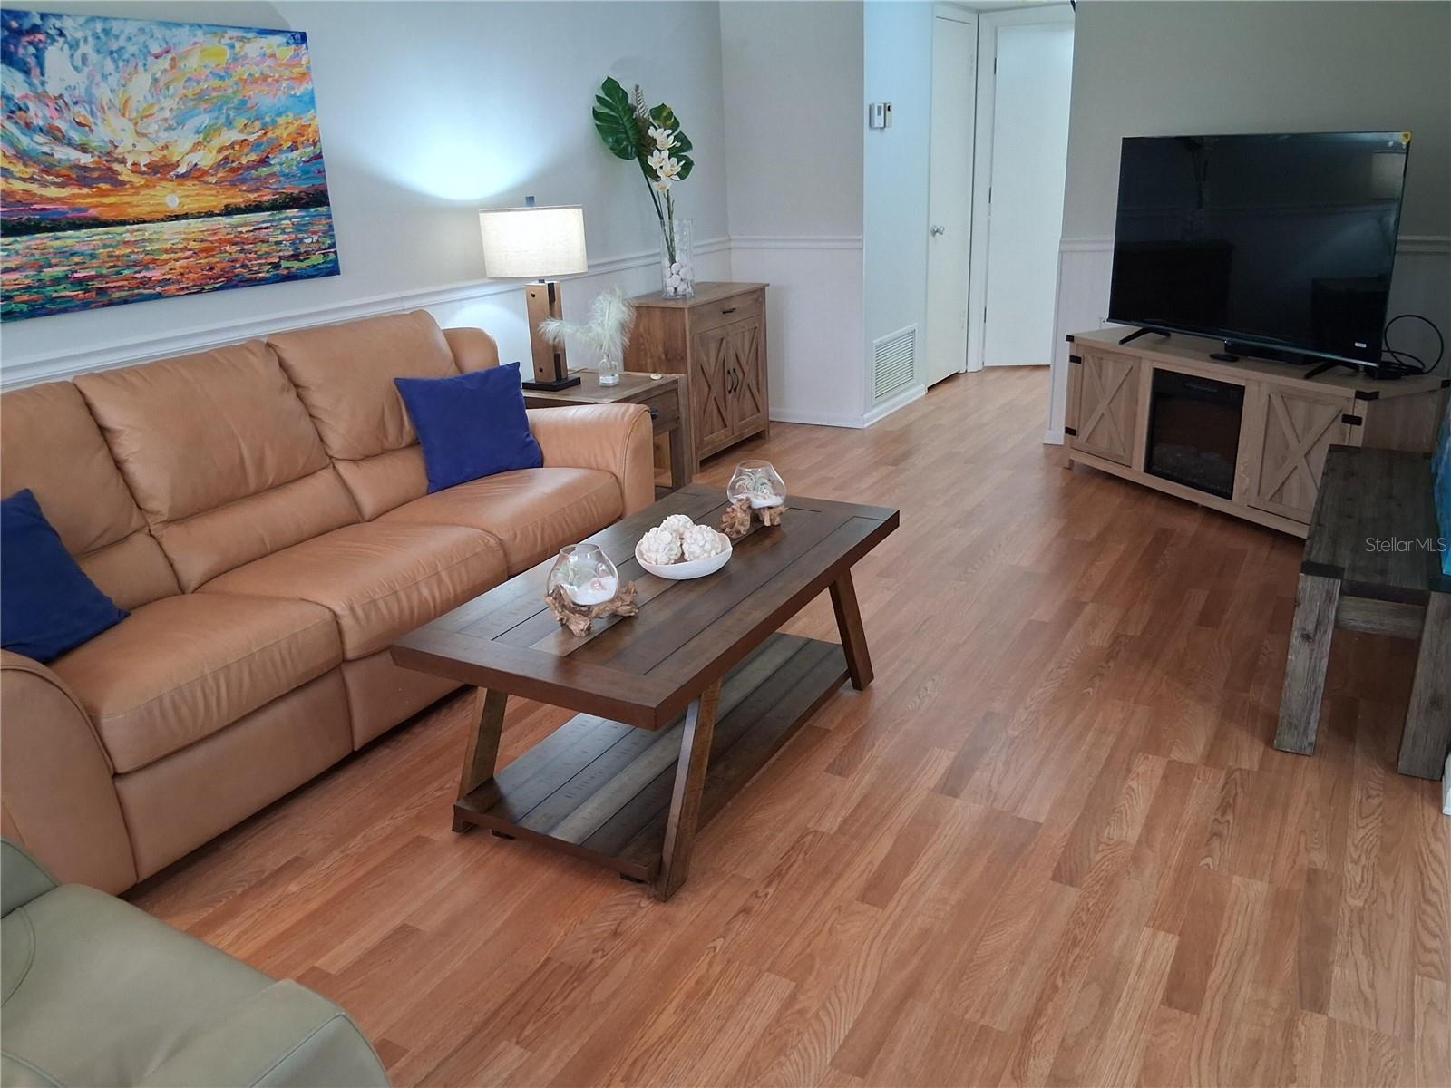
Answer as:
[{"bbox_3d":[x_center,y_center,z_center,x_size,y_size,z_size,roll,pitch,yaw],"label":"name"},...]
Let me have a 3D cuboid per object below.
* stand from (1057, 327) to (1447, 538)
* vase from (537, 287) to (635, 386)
[{"bbox_3d":[1.986,-0.458,4.315,0.405,0.590,1.440,-11,21,-21],"label":"stand"},{"bbox_3d":[-0.550,-0.818,4.296,0.370,0.385,0.240,-5,20,-6],"label":"vase"}]

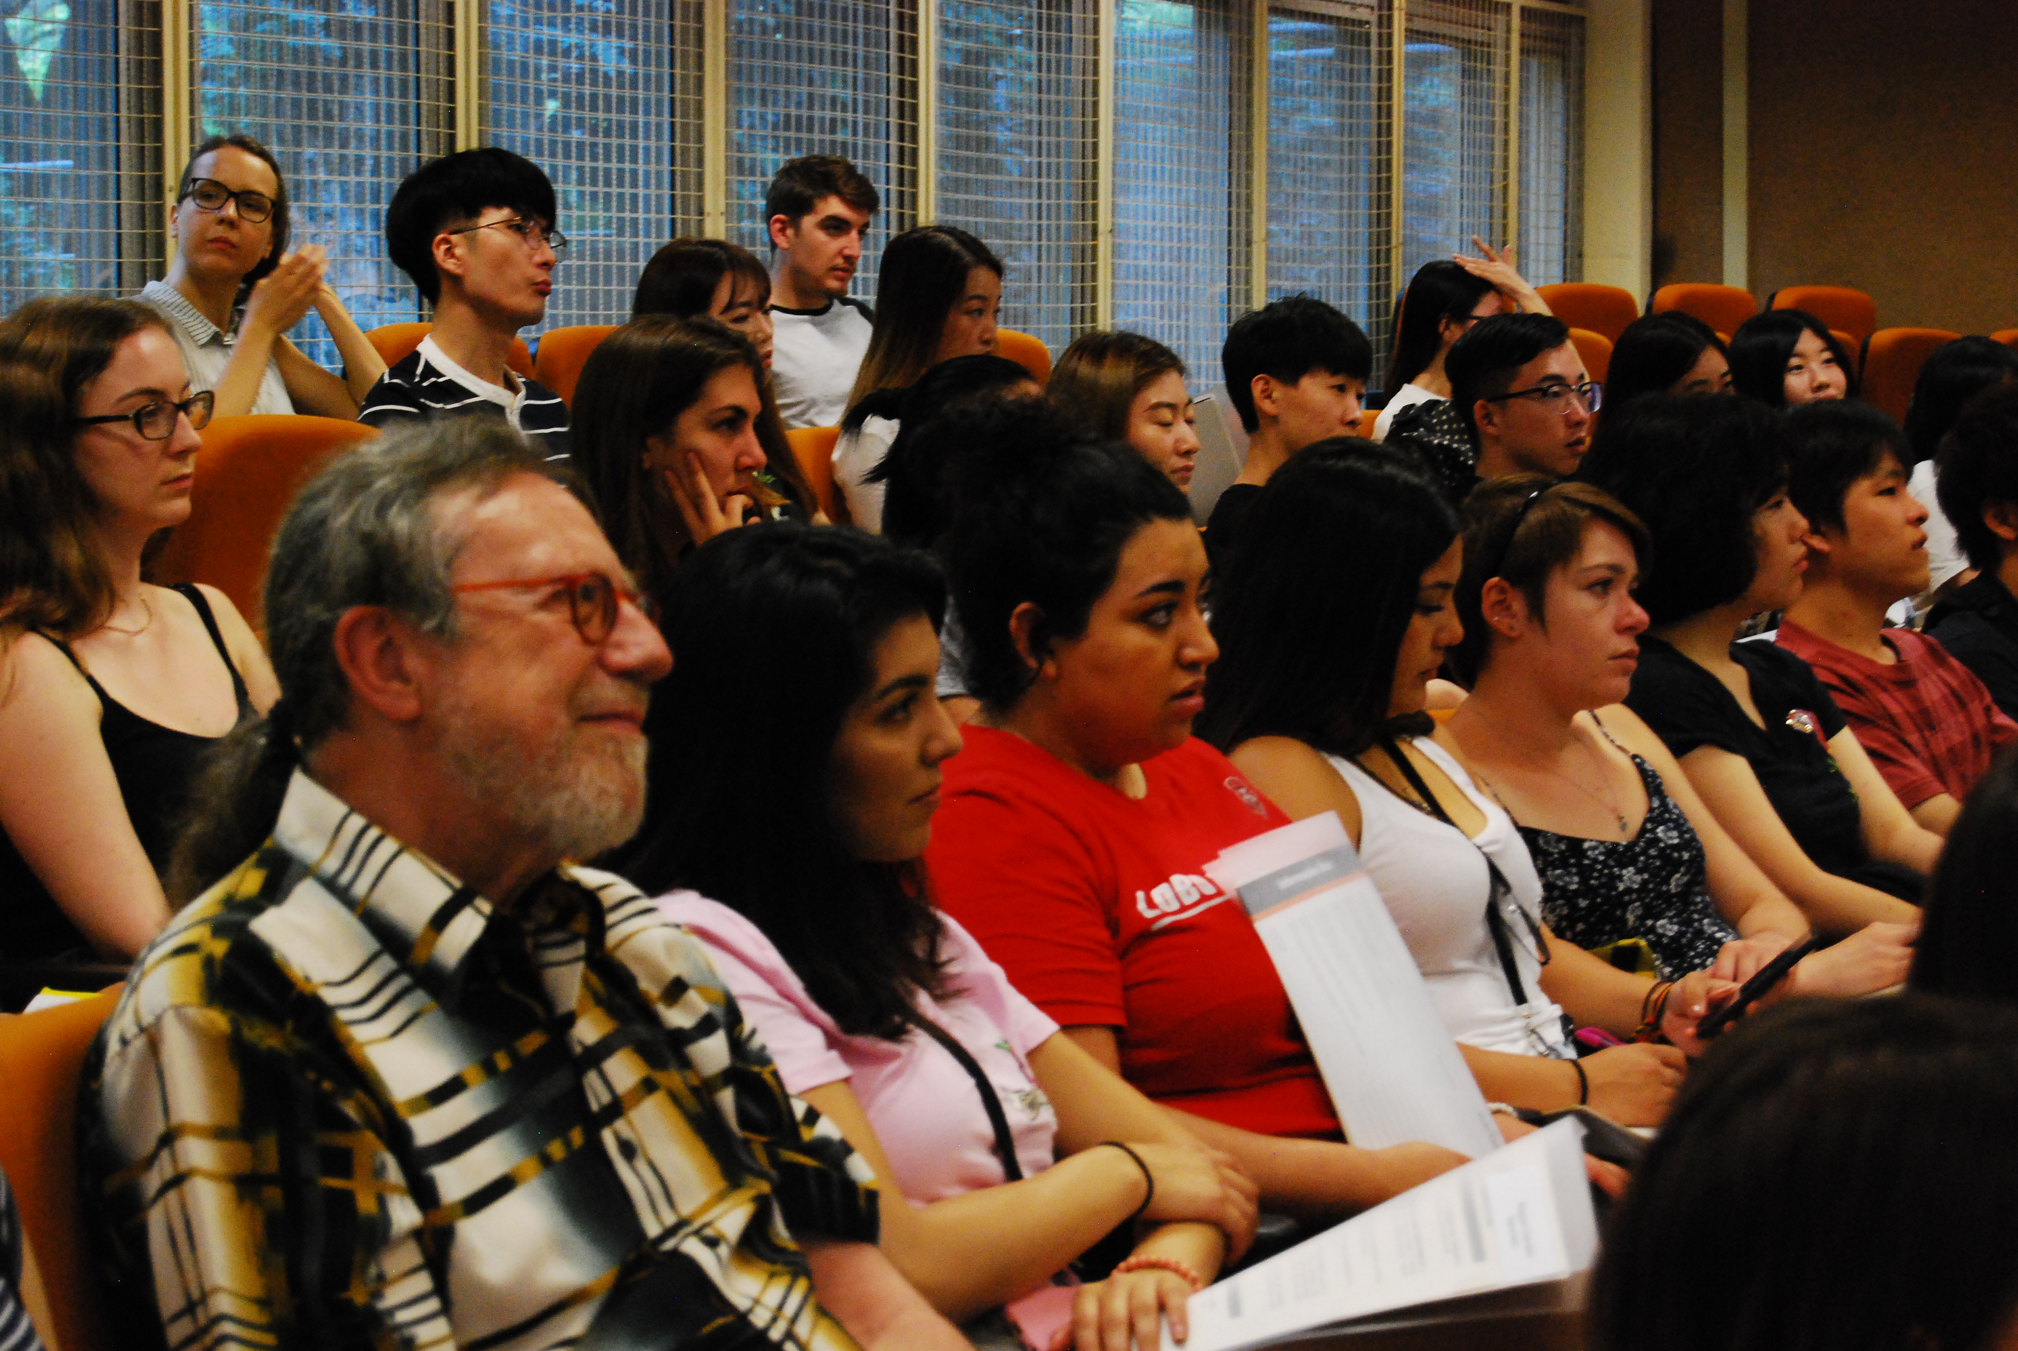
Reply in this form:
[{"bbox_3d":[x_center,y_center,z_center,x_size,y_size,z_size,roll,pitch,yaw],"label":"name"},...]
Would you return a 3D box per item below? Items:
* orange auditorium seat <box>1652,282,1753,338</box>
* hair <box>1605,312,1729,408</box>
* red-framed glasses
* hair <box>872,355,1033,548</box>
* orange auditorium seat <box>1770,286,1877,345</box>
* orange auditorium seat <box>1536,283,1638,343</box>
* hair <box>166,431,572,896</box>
[{"bbox_3d":[1.949,-0.531,11.849,0.560,0.950,0.520,4,6,43],"label":"orange auditorium seat"},{"bbox_3d":[1.092,-0.440,7.650,0.240,0.340,0.220,3,6,40],"label":"hair"},{"bbox_3d":[-0.277,-0.034,2.630,0.145,0.048,0.142,-5,1,28],"label":"red-framed glasses"},{"bbox_3d":[-0.062,-0.268,5.750,0.230,0.280,0.200,2,5,26],"label":"hair"},{"bbox_3d":[2.324,-0.554,12.196,0.560,0.950,0.520,4,6,44],"label":"orange auditorium seat"},{"bbox_3d":[1.600,-0.501,11.501,0.560,0.950,0.520,4,6,42],"label":"orange auditorium seat"},{"bbox_3d":[-0.352,-0.009,2.530,0.210,0.270,0.180,1,5,22],"label":"hair"}]

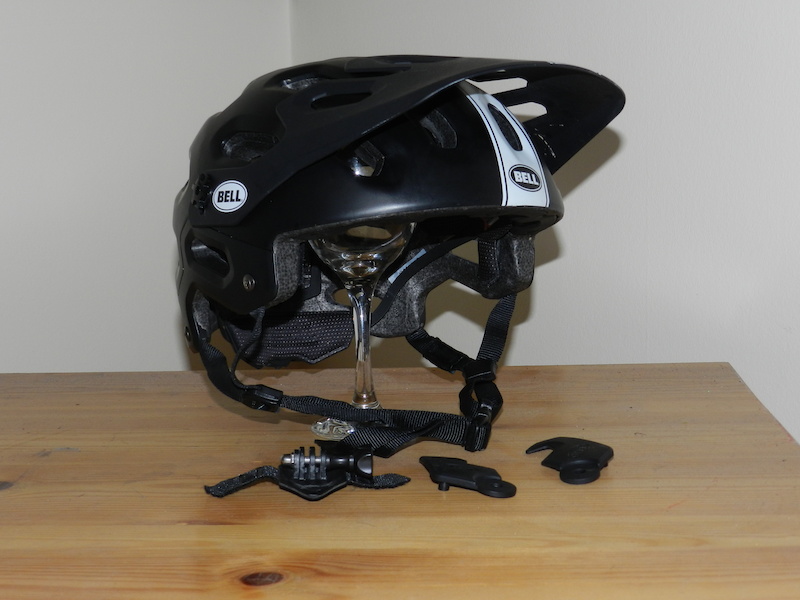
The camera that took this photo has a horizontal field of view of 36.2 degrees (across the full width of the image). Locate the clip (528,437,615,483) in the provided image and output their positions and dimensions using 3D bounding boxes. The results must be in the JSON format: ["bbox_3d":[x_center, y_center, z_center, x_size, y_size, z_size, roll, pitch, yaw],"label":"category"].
[{"bbox_3d":[0.097,0.091,0.704,0.047,0.012,0.050,6,14,33],"label":"clip"}]

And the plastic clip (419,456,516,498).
[{"bbox_3d":[0.036,0.098,0.678,0.065,0.011,0.029,5,13,30],"label":"plastic clip"}]

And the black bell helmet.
[{"bbox_3d":[-0.006,-0.030,0.749,0.332,0.237,0.212,10,16,43],"label":"black bell helmet"}]

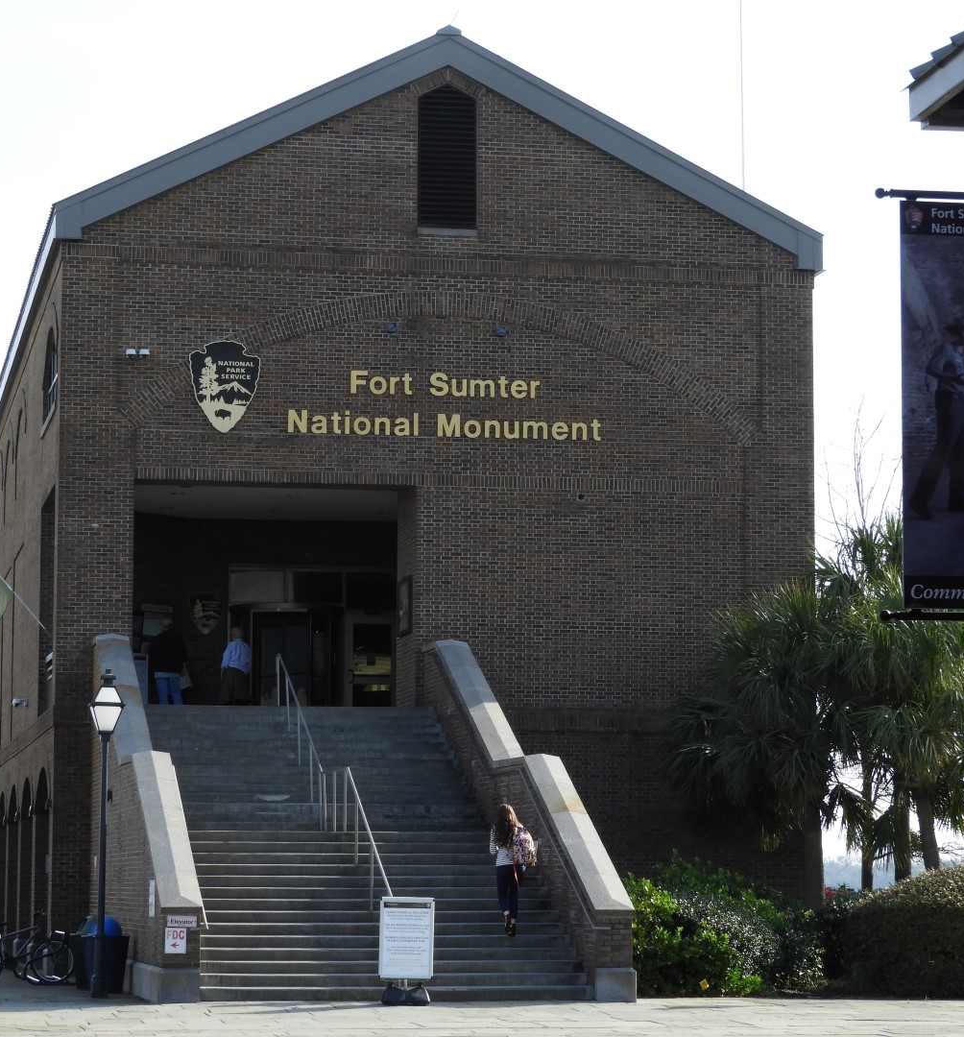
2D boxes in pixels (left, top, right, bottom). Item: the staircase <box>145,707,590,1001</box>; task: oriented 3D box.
[{"bbox_3d":[-2.191,4.474,48.365,4.922,4.312,12.910,1,-6,-10],"label":"staircase"}]

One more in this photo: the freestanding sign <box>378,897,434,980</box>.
[{"bbox_3d":[-0.896,5.035,40.700,0.660,0.980,0.080,2,-6,-6],"label":"freestanding sign"}]

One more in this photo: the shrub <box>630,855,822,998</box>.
[{"bbox_3d":[3.272,5.400,45.200,2.750,1.860,2.300,1,-6,-11],"label":"shrub"}]

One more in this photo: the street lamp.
[{"bbox_3d":[-4.810,4.002,43.374,0.430,4.170,0.430,1,-6,-10],"label":"street lamp"}]

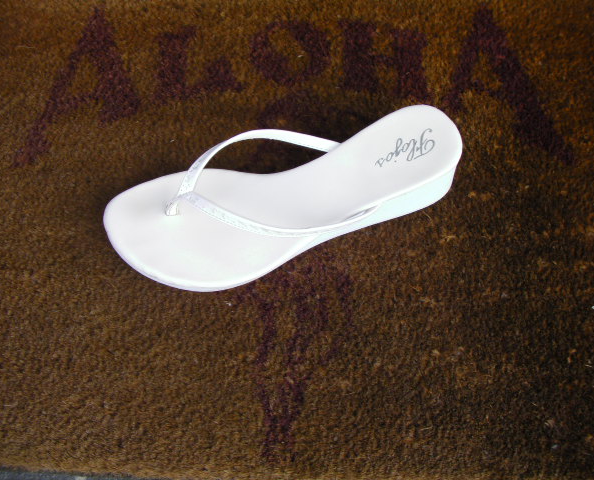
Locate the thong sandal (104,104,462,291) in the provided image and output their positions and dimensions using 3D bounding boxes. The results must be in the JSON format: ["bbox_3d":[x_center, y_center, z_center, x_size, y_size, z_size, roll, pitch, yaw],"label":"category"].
[{"bbox_3d":[-0.007,-0.028,0.476,0.250,0.060,0.094,-11,65,-5],"label":"thong sandal"}]

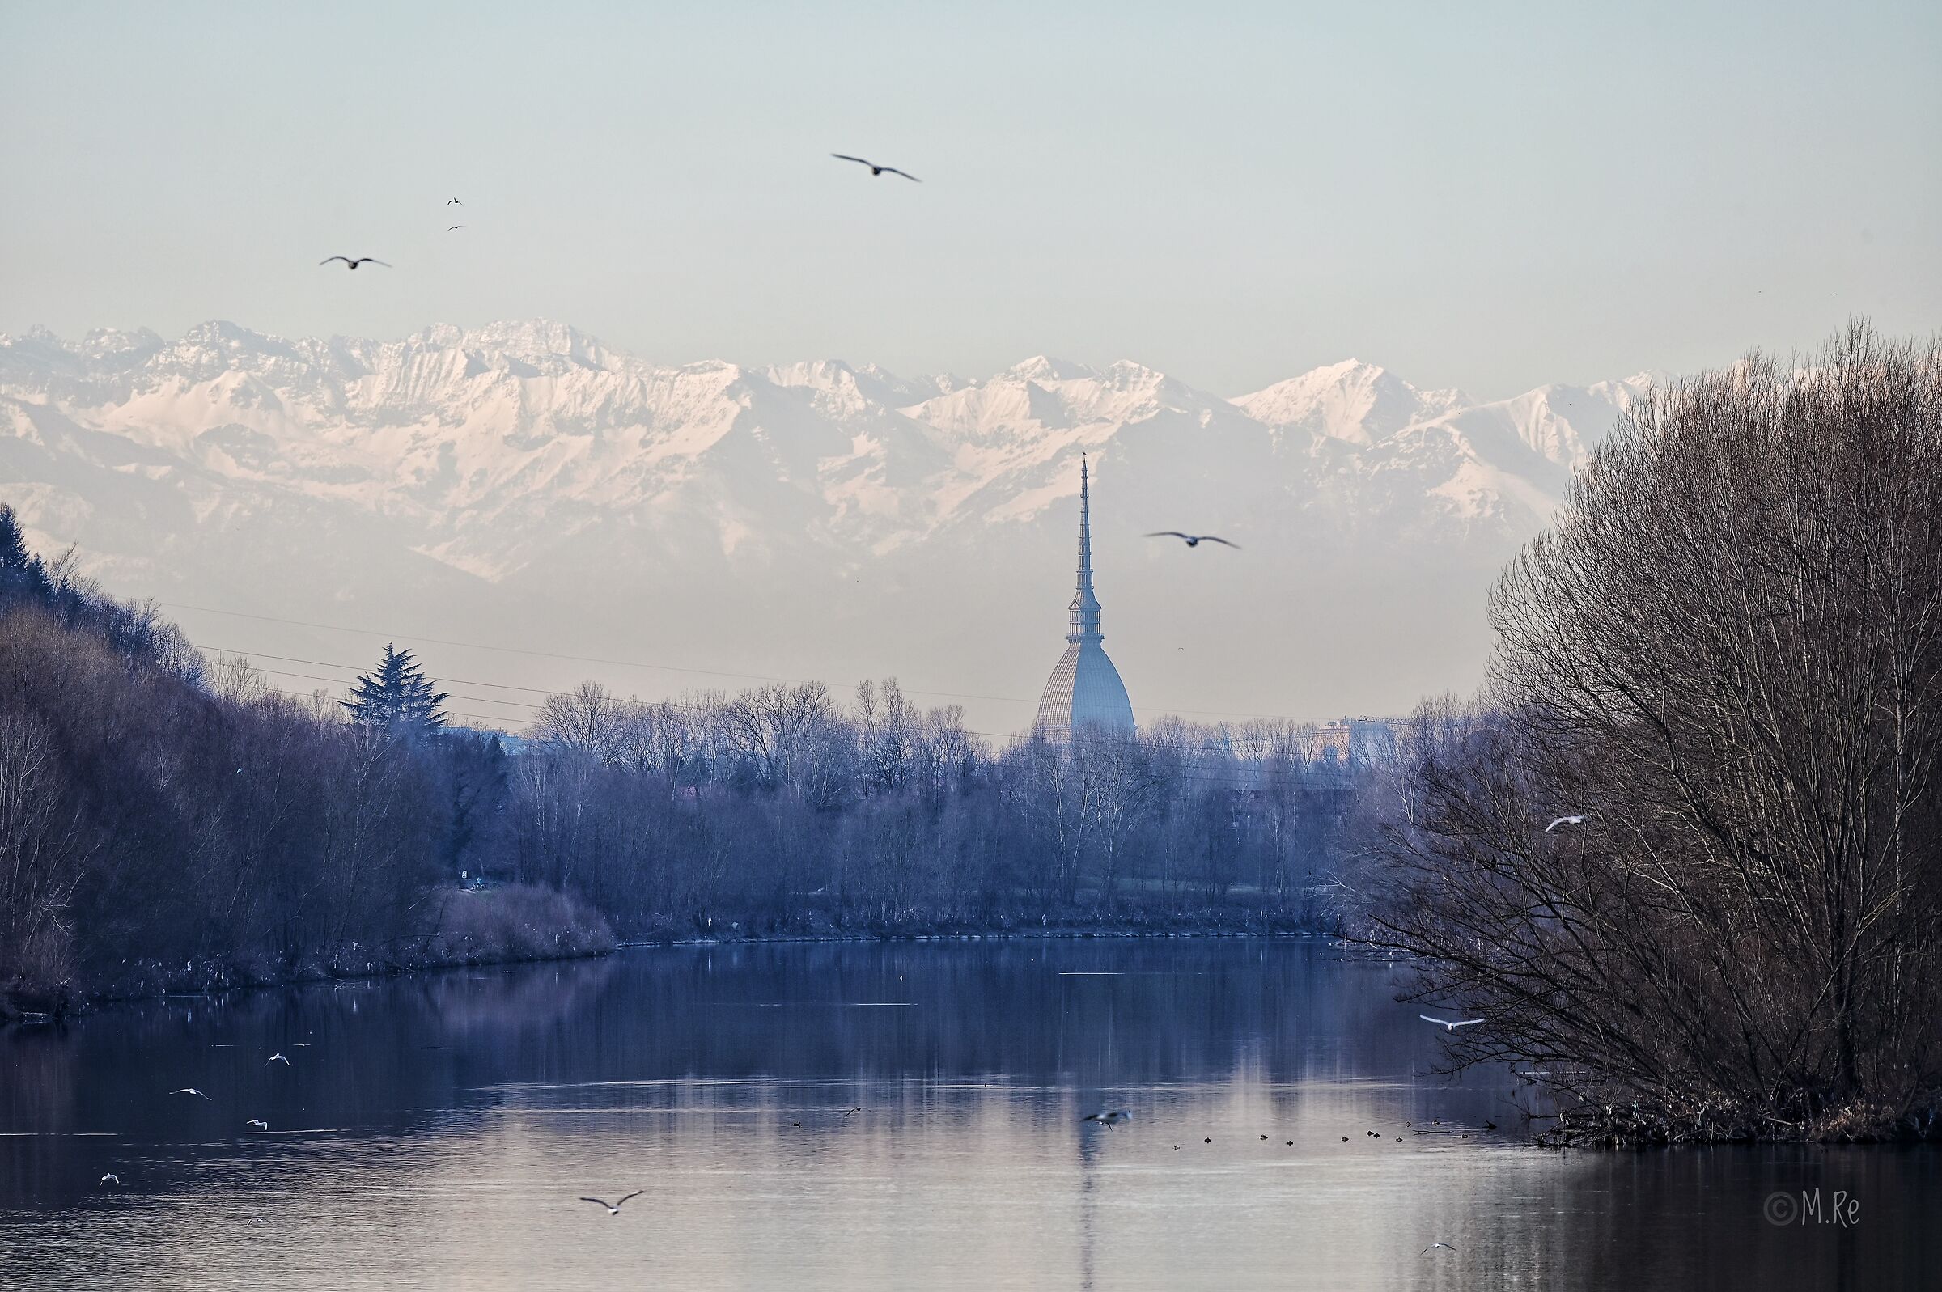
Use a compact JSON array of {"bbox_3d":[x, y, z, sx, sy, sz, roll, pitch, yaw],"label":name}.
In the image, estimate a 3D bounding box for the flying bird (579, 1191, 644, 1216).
[{"bbox_3d":[-5.447,8.443,245.000,0.990,0.340,0.400,-6,-1,-6],"label":"flying bird"}]

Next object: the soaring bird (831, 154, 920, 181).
[{"bbox_3d":[-1.111,-5.562,188.000,1.070,0.170,0.400,16,-1,0],"label":"soaring bird"}]

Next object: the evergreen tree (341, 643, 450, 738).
[{"bbox_3d":[-56.889,11.778,1600.000,10.700,23.500,10.700,0,-1,0],"label":"evergreen tree"}]

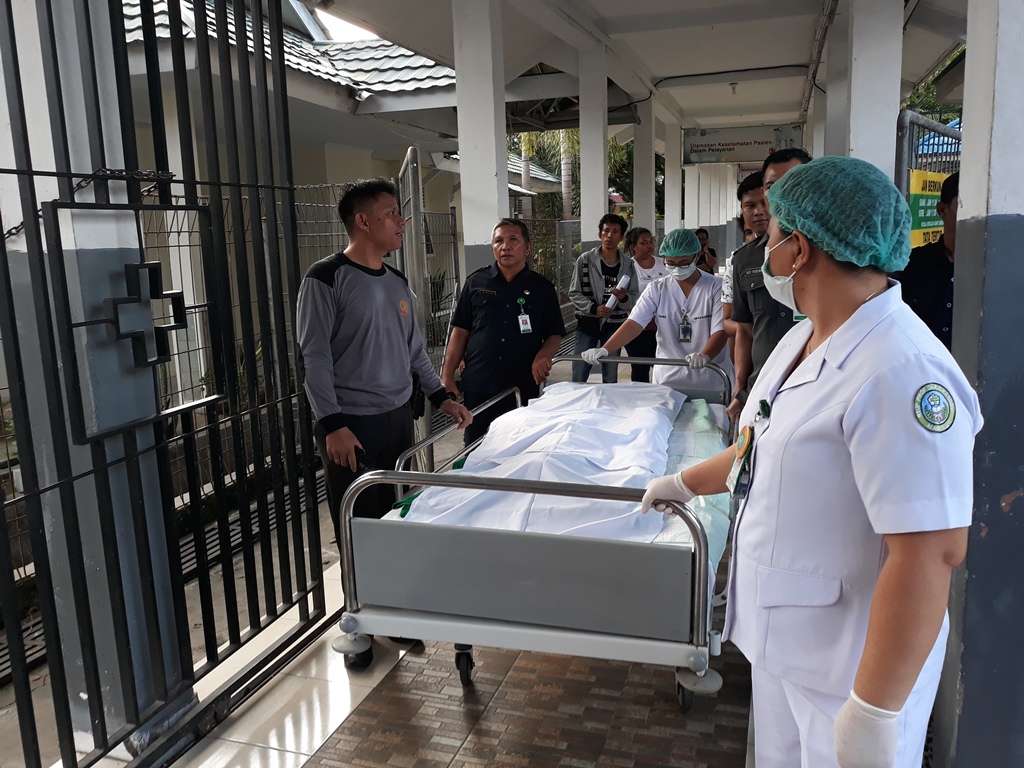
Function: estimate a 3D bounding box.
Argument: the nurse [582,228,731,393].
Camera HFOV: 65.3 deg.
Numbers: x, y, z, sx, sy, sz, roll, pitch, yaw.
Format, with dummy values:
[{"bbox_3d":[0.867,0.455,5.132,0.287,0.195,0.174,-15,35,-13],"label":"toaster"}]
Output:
[{"bbox_3d":[0.848,-0.135,4.601,0.780,1.500,0.500,1,11,15],"label":"nurse"}]

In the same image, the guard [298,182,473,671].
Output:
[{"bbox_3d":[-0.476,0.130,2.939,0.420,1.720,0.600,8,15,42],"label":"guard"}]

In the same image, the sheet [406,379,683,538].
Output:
[{"bbox_3d":[0.310,0.206,3.379,0.840,0.220,1.880,1,12,18],"label":"sheet"}]

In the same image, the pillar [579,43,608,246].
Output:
[{"bbox_3d":[0.972,-2.035,9.302,0.280,3.420,0.270,1,12,18],"label":"pillar"}]

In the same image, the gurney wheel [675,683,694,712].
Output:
[{"bbox_3d":[0.560,0.979,2.564,0.050,0.115,0.110,-1,11,7],"label":"gurney wheel"}]

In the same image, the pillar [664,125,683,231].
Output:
[{"bbox_3d":[3.294,-3.479,16.230,0.280,3.420,0.270,1,12,18],"label":"pillar"}]

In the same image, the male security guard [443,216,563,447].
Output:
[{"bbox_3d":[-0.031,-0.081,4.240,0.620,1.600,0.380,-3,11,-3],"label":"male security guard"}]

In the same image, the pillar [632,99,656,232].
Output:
[{"bbox_3d":[2.133,-2.757,12.766,0.280,3.420,0.270,1,12,18],"label":"pillar"}]

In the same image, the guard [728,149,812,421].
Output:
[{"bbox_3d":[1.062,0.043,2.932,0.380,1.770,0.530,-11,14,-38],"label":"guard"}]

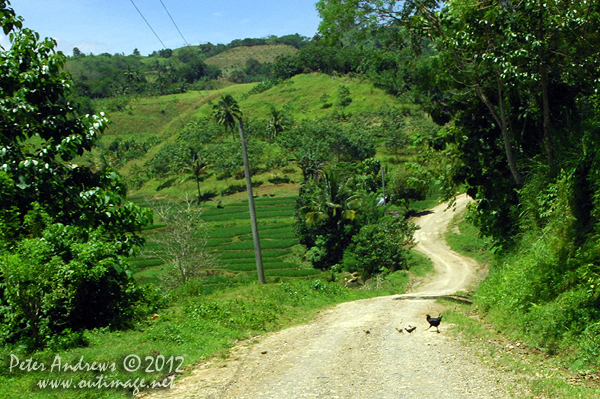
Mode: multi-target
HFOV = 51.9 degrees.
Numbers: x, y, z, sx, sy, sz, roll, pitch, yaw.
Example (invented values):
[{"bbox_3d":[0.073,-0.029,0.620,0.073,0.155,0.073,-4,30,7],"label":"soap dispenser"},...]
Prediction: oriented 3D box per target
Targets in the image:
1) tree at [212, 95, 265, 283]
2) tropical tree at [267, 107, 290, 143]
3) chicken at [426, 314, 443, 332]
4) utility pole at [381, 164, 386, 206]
[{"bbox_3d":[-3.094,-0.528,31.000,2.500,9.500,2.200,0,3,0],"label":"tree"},{"bbox_3d":[-5.661,-18.869,155.000,5.600,9.000,5.600,0,3,0],"label":"tropical tree"},{"bbox_3d":[2.882,2.657,13.200,0.360,0.400,0.160,0,3,5],"label":"chicken"},{"bbox_3d":[12.242,-1.899,90.000,0.300,6.600,0.300,0,3,0],"label":"utility pole"}]

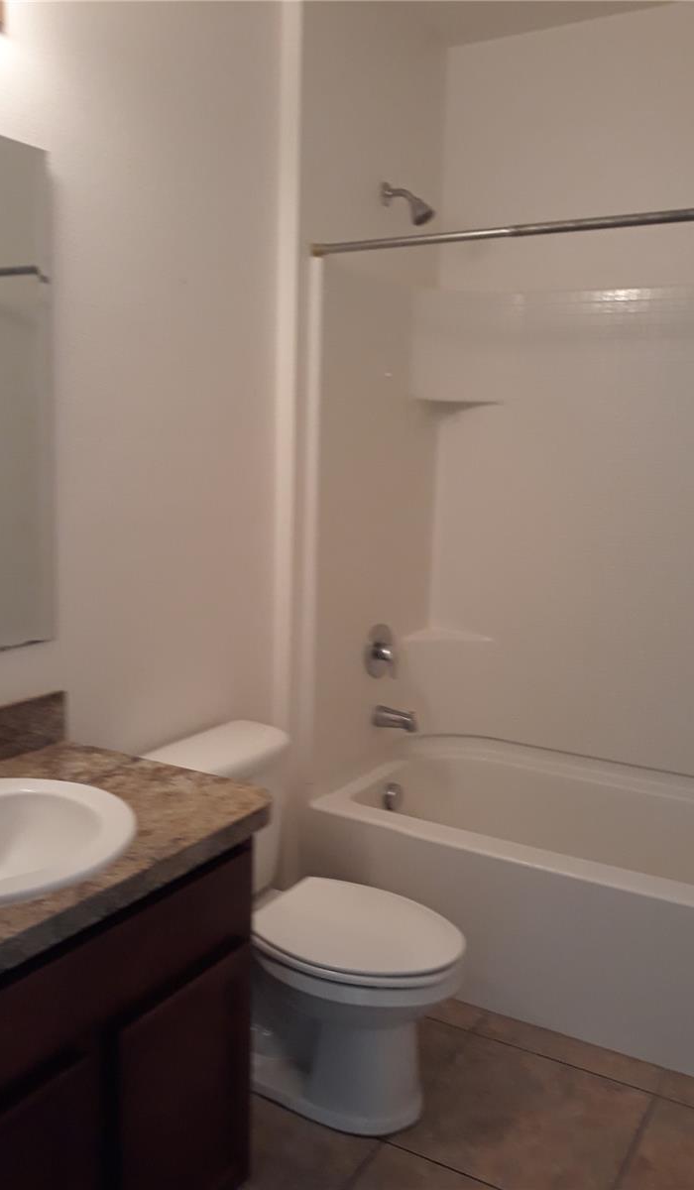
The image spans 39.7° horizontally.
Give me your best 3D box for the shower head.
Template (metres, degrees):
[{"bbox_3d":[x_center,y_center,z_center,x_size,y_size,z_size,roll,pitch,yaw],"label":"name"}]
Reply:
[{"bbox_3d":[0.181,-1.132,2.789,0.158,0.129,0.066,6,9,30],"label":"shower head"}]

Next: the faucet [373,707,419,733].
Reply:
[{"bbox_3d":[0.155,0.387,2.996,0.142,0.065,0.060,6,9,30],"label":"faucet"}]

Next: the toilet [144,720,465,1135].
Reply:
[{"bbox_3d":[-0.089,0.739,2.134,0.737,0.716,0.470,6,9,30],"label":"toilet"}]

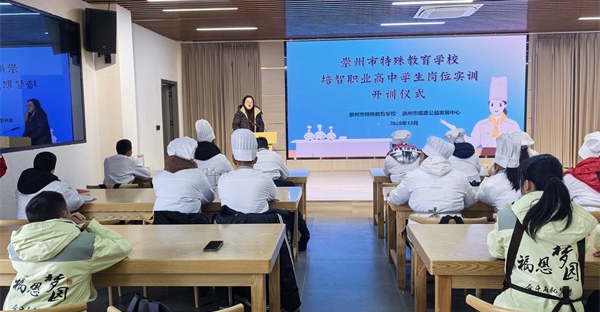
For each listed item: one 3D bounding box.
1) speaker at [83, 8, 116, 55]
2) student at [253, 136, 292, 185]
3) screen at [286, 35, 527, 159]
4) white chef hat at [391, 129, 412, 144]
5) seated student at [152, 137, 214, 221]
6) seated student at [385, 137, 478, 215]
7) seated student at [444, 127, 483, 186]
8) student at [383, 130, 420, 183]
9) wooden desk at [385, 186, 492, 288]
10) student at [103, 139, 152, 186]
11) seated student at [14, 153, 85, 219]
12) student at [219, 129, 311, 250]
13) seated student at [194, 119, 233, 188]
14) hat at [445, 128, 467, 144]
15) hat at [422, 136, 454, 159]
[{"bbox_3d":[-2.558,-1.585,5.983,0.390,0.570,0.360,-4,13,-29],"label":"speaker"},{"bbox_3d":[-0.382,0.399,5.533,0.520,1.240,0.750,0,6,10],"label":"student"},{"bbox_3d":[2.226,-1.213,10.001,5.000,2.540,0.100,-1,6,4],"label":"screen"},{"bbox_3d":[1.154,-0.205,5.309,0.250,0.200,0.250,0,6,9],"label":"white chef hat"},{"bbox_3d":[-0.955,0.505,4.062,0.520,1.330,0.800,0,6,8],"label":"seated student"},{"bbox_3d":[1.060,0.494,3.733,0.640,1.310,0.740,-1,5,1],"label":"seated student"},{"bbox_3d":[1.821,0.342,5.297,0.480,1.310,0.700,0,5,4],"label":"seated student"},{"bbox_3d":[1.193,0.357,5.342,0.480,1.300,0.700,0,5,4],"label":"student"},{"bbox_3d":[2.005,0.718,4.227,2.400,0.750,0.785,0,5,4],"label":"wooden desk"},{"bbox_3d":[-2.038,0.422,5.649,0.520,1.230,0.750,0,6,12],"label":"student"},{"bbox_3d":[-2.041,0.565,3.956,0.490,1.220,0.720,1,5,24],"label":"seated student"},{"bbox_3d":[-0.337,0.464,4.016,0.640,1.400,0.820,0,6,7],"label":"student"},{"bbox_3d":[-1.013,0.305,5.492,0.470,1.430,0.700,1,5,19],"label":"seated student"},{"bbox_3d":[1.731,-0.224,5.193,0.230,0.180,0.230,0,5,4],"label":"hat"},{"bbox_3d":[1.088,-0.063,3.662,0.220,0.180,0.220,21,6,2],"label":"hat"}]

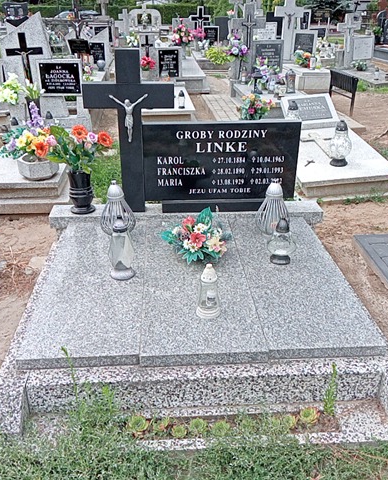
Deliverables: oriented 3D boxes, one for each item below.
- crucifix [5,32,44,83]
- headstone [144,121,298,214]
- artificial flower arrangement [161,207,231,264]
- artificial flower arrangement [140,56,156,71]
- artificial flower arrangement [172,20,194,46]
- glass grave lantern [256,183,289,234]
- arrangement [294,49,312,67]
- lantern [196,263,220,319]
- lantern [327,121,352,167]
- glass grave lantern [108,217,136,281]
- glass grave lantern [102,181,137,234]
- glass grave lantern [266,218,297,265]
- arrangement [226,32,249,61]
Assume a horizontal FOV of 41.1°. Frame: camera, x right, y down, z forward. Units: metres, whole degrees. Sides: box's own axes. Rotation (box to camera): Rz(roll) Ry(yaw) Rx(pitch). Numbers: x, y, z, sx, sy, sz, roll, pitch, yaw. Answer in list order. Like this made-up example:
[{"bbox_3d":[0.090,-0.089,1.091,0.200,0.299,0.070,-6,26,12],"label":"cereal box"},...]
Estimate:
[{"bbox_3d":[-1.515,-1.645,4.678,0.350,0.450,0.050,-3,27,-2],"label":"crucifix"},{"bbox_3d":[0.161,-0.439,3.115,0.920,0.530,0.120,-1,27,-3],"label":"headstone"},{"bbox_3d":[0.008,-0.056,2.675,0.360,0.240,0.290,-1,27,-3],"label":"artificial flower arrangement"},{"bbox_3d":[-0.799,-3.087,9.055,0.280,0.260,0.240,-1,25,-3],"label":"artificial flower arrangement"},{"bbox_3d":[-0.184,-3.611,9.048,0.380,0.420,0.350,-1,27,-3],"label":"artificial flower arrangement"},{"bbox_3d":[0.439,-0.195,2.891,0.190,0.300,0.190,-1,27,-3],"label":"glass grave lantern"},{"bbox_3d":[1.742,-2.888,8.195,0.290,0.275,0.260,-1,27,-3],"label":"arrangement"},{"bbox_3d":[0.070,0.225,2.370,0.110,0.249,0.110,-1,25,-3],"label":"lantern"},{"bbox_3d":[1.280,-0.844,4.492,0.188,0.367,0.188,-1,25,-3],"label":"lantern"},{"bbox_3d":[-0.375,0.035,2.683,0.135,0.333,0.135,-1,25,-3],"label":"glass grave lantern"},{"bbox_3d":[-0.481,-0.207,3.213,0.216,0.327,0.216,-1,25,-3],"label":"glass grave lantern"},{"bbox_3d":[0.485,0.003,2.849,0.159,0.250,0.159,-1,25,-3],"label":"glass grave lantern"},{"bbox_3d":[0.608,-2.764,7.396,0.345,0.390,0.320,-1,27,-3],"label":"arrangement"}]

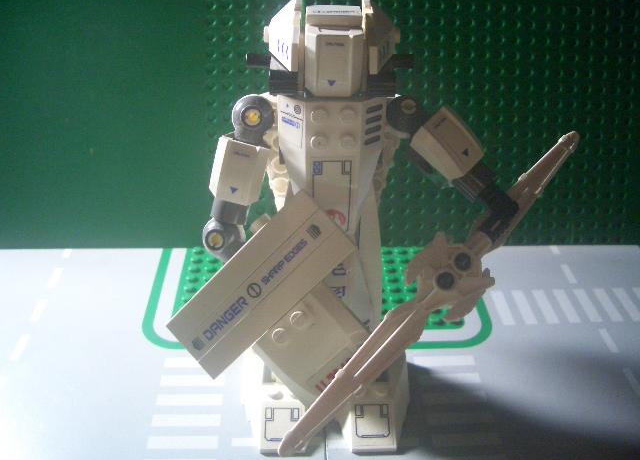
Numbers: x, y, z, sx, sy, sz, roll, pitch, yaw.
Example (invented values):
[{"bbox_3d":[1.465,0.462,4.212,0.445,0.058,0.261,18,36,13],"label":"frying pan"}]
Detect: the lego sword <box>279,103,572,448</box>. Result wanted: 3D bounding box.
[{"bbox_3d":[0.036,0.013,0.186,0.022,0.013,0.132,43,72,11],"label":"lego sword"}]

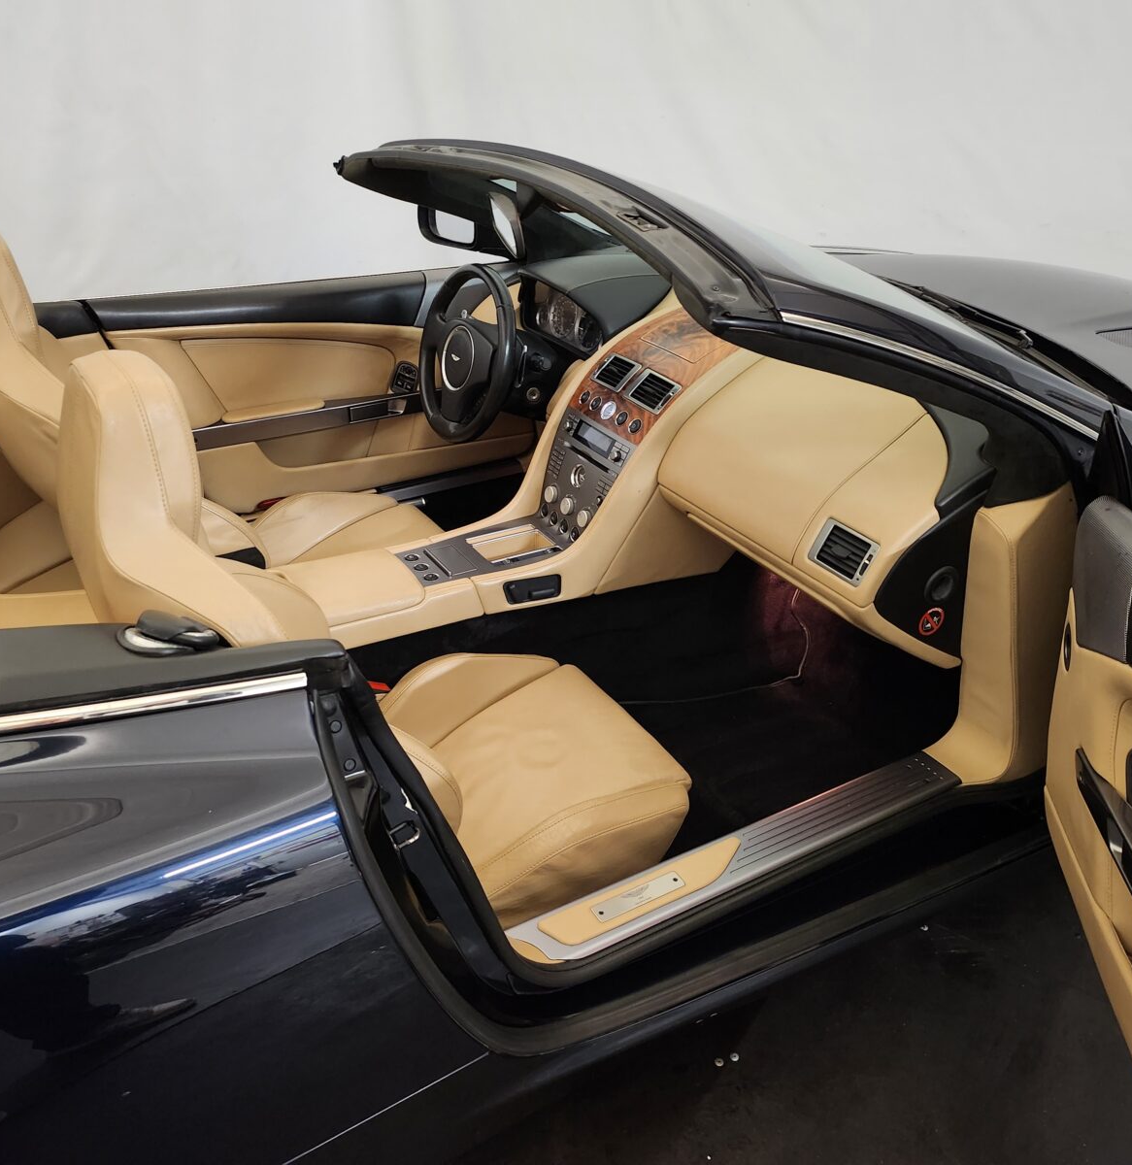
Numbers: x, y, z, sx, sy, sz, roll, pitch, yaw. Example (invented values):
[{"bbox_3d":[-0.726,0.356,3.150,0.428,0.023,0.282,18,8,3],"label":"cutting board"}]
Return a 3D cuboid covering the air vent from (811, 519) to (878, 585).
[{"bbox_3d":[0.465,-0.048,1.768,0.040,0.076,0.112,12,18,-40],"label":"air vent"}]

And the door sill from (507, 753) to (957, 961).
[{"bbox_3d":[0.295,0.411,1.661,0.830,0.030,0.100,-15,34,-29],"label":"door sill"}]

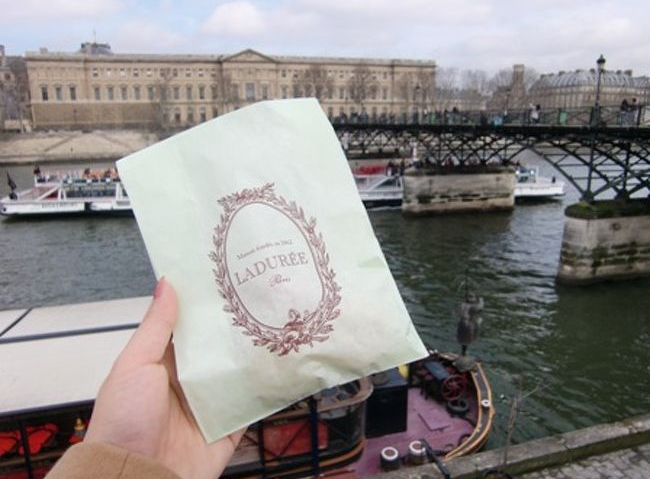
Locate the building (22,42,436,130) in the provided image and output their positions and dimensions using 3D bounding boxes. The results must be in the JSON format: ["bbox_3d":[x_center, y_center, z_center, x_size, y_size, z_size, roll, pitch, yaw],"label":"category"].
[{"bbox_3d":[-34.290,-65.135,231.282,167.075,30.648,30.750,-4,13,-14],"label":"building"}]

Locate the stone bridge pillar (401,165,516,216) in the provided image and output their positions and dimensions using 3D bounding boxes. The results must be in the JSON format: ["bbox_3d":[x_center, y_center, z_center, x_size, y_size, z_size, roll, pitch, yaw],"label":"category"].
[{"bbox_3d":[13.498,-4.904,52.189,12.300,4.151,2.973,-4,13,-14],"label":"stone bridge pillar"}]

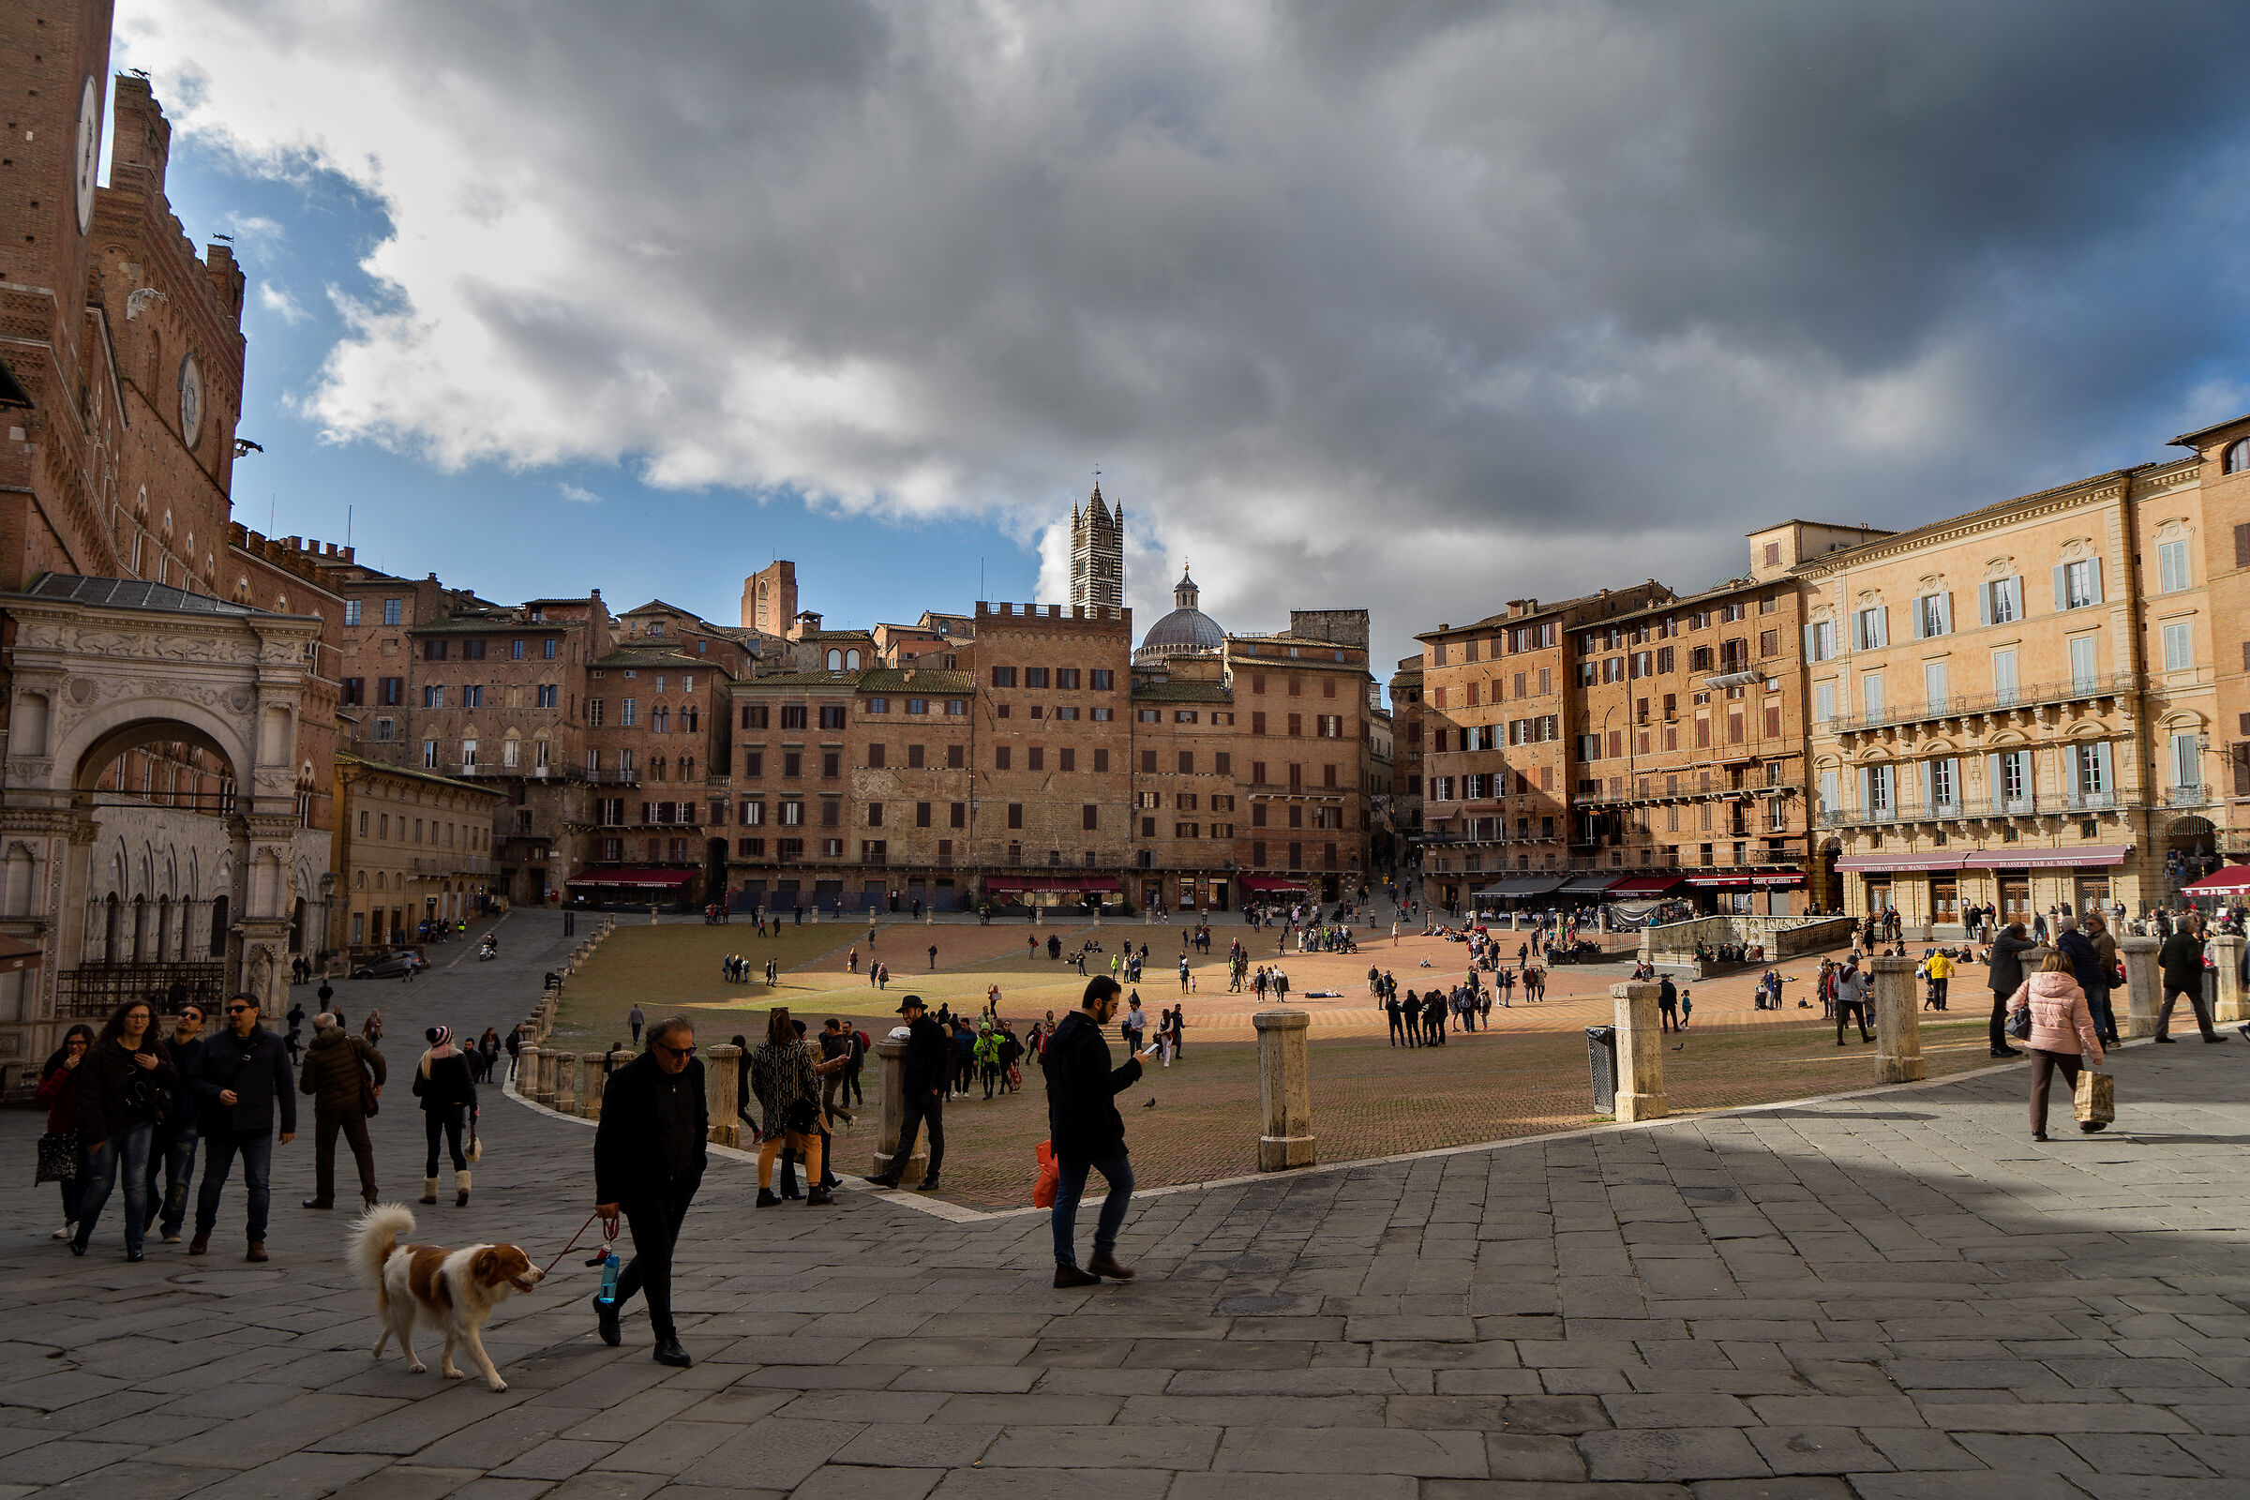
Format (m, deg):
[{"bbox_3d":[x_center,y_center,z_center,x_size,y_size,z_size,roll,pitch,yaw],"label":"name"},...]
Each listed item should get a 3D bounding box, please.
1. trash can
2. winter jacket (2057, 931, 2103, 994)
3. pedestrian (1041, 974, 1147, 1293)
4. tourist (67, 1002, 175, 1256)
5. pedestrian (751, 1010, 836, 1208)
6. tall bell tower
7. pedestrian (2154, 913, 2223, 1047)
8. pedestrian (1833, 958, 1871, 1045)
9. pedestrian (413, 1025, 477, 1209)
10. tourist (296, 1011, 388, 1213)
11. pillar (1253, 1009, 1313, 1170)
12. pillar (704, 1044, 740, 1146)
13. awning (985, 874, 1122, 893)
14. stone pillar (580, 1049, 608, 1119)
[{"bbox_3d":[4.928,3.290,15.360,0.280,0.890,0.340,4,-6,-34],"label":"trash can"},{"bbox_3d":[12.409,2.766,19.500,0.550,0.800,0.500,-5,-8,41],"label":"winter jacket"},{"bbox_3d":[-0.149,2.226,8.750,0.620,1.760,0.520,0,-6,0],"label":"pedestrian"},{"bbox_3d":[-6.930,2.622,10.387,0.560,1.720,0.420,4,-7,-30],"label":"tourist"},{"bbox_3d":[-2.945,3.185,13.436,0.550,1.700,0.480,-4,-7,37],"label":"pedestrian"},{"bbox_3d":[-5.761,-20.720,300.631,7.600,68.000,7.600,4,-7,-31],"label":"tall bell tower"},{"bbox_3d":[14.350,3.064,20.236,0.800,1.700,0.550,2,-6,-13],"label":"pedestrian"},{"bbox_3d":[14.462,4.952,29.700,0.600,1.730,0.550,2,-6,-15],"label":"pedestrian"},{"bbox_3d":[-6.355,3.413,14.091,0.560,1.660,0.420,3,-6,-25],"label":"pedestrian"},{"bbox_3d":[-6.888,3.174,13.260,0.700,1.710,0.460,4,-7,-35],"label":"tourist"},{"bbox_3d":[1.386,2.934,13.000,0.470,1.360,0.470,3,-7,-28],"label":"pillar"},{"bbox_3d":[-5.620,4.853,21.070,0.470,1.380,0.470,3,-6,-24],"label":"pillar"},{"bbox_3d":[-5.934,11.150,123.500,11.100,1.450,3.000,1,-6,-10],"label":"awning"},{"bbox_3d":[-10.910,6.859,30.892,0.520,1.360,0.520,2,-6,-19],"label":"stone pillar"}]

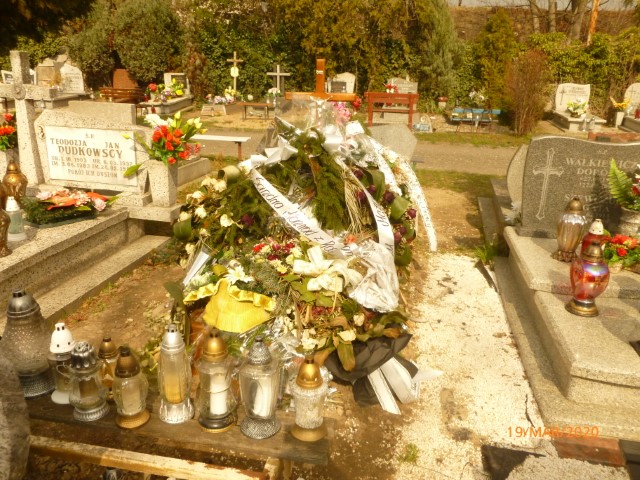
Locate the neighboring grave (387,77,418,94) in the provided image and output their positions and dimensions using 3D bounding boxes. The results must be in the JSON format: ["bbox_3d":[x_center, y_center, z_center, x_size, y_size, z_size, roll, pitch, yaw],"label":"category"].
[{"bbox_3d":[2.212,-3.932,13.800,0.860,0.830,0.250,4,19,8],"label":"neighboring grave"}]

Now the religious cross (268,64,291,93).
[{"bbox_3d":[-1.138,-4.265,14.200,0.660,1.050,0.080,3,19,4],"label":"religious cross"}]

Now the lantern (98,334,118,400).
[{"bbox_3d":[-0.677,0.413,1.670,0.085,0.230,0.085,5,20,11],"label":"lantern"}]

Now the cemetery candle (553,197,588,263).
[{"bbox_3d":[1.391,-0.061,2.869,0.165,0.345,0.165,5,20,11],"label":"cemetery candle"}]

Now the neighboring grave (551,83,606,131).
[{"bbox_3d":[6.252,-3.256,12.436,0.900,1.070,2.100,6,20,12],"label":"neighboring grave"}]

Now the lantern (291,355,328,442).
[{"bbox_3d":[-0.030,0.433,1.447,0.106,0.230,0.106,1,18,0],"label":"lantern"}]

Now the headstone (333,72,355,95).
[{"bbox_3d":[0.663,-4.212,14.300,0.620,0.850,0.160,3,19,6],"label":"headstone"}]

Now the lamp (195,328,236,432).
[{"bbox_3d":[-0.294,0.390,1.466,0.110,0.288,0.110,1,18,0],"label":"lamp"}]

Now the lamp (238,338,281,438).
[{"bbox_3d":[-0.166,0.403,1.452,0.116,0.278,0.116,1,18,0],"label":"lamp"}]

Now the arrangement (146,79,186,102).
[{"bbox_3d":[-4.148,-4.014,13.900,1.000,0.650,0.650,1,19,0],"label":"arrangement"}]

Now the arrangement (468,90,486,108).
[{"bbox_3d":[3.876,-3.471,12.700,0.460,0.460,0.400,4,19,8],"label":"arrangement"}]

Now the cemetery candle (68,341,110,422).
[{"bbox_3d":[-0.676,0.402,1.505,0.106,0.226,0.106,1,18,0],"label":"cemetery candle"}]

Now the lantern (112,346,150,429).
[{"bbox_3d":[-0.542,0.413,1.478,0.103,0.228,0.103,1,18,0],"label":"lantern"}]

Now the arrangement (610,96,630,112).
[{"bbox_3d":[7.198,-3.269,12.400,0.480,0.350,0.380,5,20,11],"label":"arrangement"}]

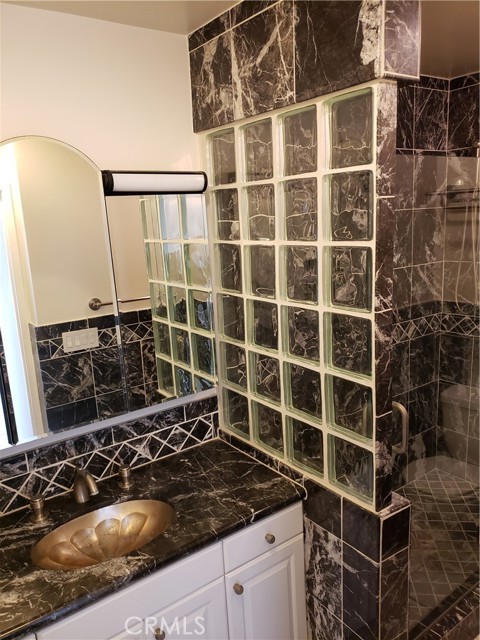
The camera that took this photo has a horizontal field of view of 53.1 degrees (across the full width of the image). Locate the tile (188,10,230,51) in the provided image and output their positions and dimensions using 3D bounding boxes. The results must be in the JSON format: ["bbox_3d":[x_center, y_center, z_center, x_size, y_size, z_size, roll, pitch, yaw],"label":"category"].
[{"bbox_3d":[-0.107,-1.034,1.728,0.014,0.055,0.274,-12,15,-35],"label":"tile"}]

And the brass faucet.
[{"bbox_3d":[-0.524,0.589,1.653,0.046,0.122,0.150,-11,15,-35],"label":"brass faucet"}]

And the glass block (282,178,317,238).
[{"bbox_3d":[0.212,-0.351,1.541,0.080,0.190,0.190,-12,15,-35],"label":"glass block"}]

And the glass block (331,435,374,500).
[{"bbox_3d":[0.375,0.463,1.552,0.080,0.190,0.190,-12,15,-35],"label":"glass block"}]

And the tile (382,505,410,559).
[{"bbox_3d":[0.482,0.662,1.506,0.148,0.156,0.014,-12,15,-35],"label":"tile"}]

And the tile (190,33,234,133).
[{"bbox_3d":[-0.100,-0.864,1.767,0.014,0.290,0.278,-12,15,-35],"label":"tile"}]

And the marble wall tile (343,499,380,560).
[{"bbox_3d":[0.388,0.664,1.525,0.012,0.155,0.152,-11,15,-35],"label":"marble wall tile"}]

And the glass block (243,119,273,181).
[{"bbox_3d":[0.083,-0.571,1.649,0.079,0.189,0.189,-12,15,-35],"label":"glass block"}]

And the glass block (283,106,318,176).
[{"bbox_3d":[0.202,-0.543,1.489,0.079,0.189,0.189,-12,15,-35],"label":"glass block"}]

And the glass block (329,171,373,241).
[{"bbox_3d":[0.334,-0.327,1.389,0.085,0.194,0.194,-11,15,-35],"label":"glass block"}]

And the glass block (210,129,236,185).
[{"bbox_3d":[-0.035,-0.600,1.810,0.079,0.189,0.189,-12,15,-35],"label":"glass block"}]

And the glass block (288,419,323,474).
[{"bbox_3d":[0.255,0.440,1.718,0.085,0.194,0.194,-11,15,-35],"label":"glass block"}]

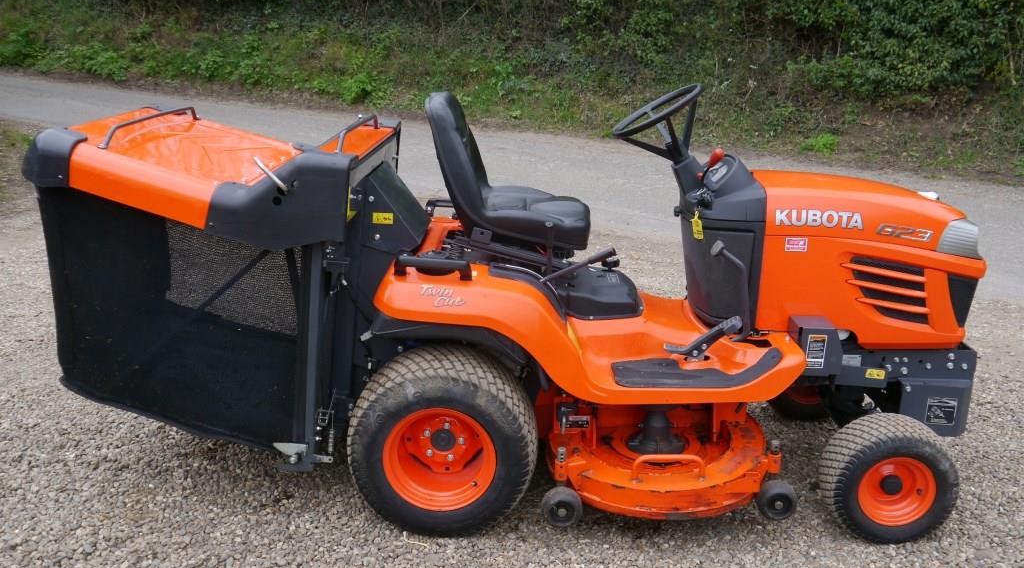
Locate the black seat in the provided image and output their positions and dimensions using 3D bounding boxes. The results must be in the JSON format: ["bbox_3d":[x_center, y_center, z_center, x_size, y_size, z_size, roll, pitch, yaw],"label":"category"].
[{"bbox_3d":[-0.003,-0.384,2.915,0.530,0.480,0.480,2,17,2],"label":"black seat"}]

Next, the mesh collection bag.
[{"bbox_3d":[-0.954,-0.037,3.059,0.730,0.790,1.020,2,17,2],"label":"mesh collection bag"}]

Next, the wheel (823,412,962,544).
[{"bbox_3d":[1.155,0.600,2.729,0.400,0.400,0.168,2,17,2],"label":"wheel"}]

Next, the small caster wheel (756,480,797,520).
[{"bbox_3d":[0.799,0.654,2.679,0.120,0.120,0.060,2,17,2],"label":"small caster wheel"}]

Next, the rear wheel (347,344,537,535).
[{"bbox_3d":[-0.209,0.486,2.724,0.576,0.576,0.270,2,17,2],"label":"rear wheel"}]

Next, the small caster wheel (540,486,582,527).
[{"bbox_3d":[0.149,0.666,2.648,0.125,0.125,0.060,2,17,2],"label":"small caster wheel"}]

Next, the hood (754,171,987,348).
[{"bbox_3d":[1.141,-0.112,2.947,0.730,0.520,0.490,2,17,2],"label":"hood"}]

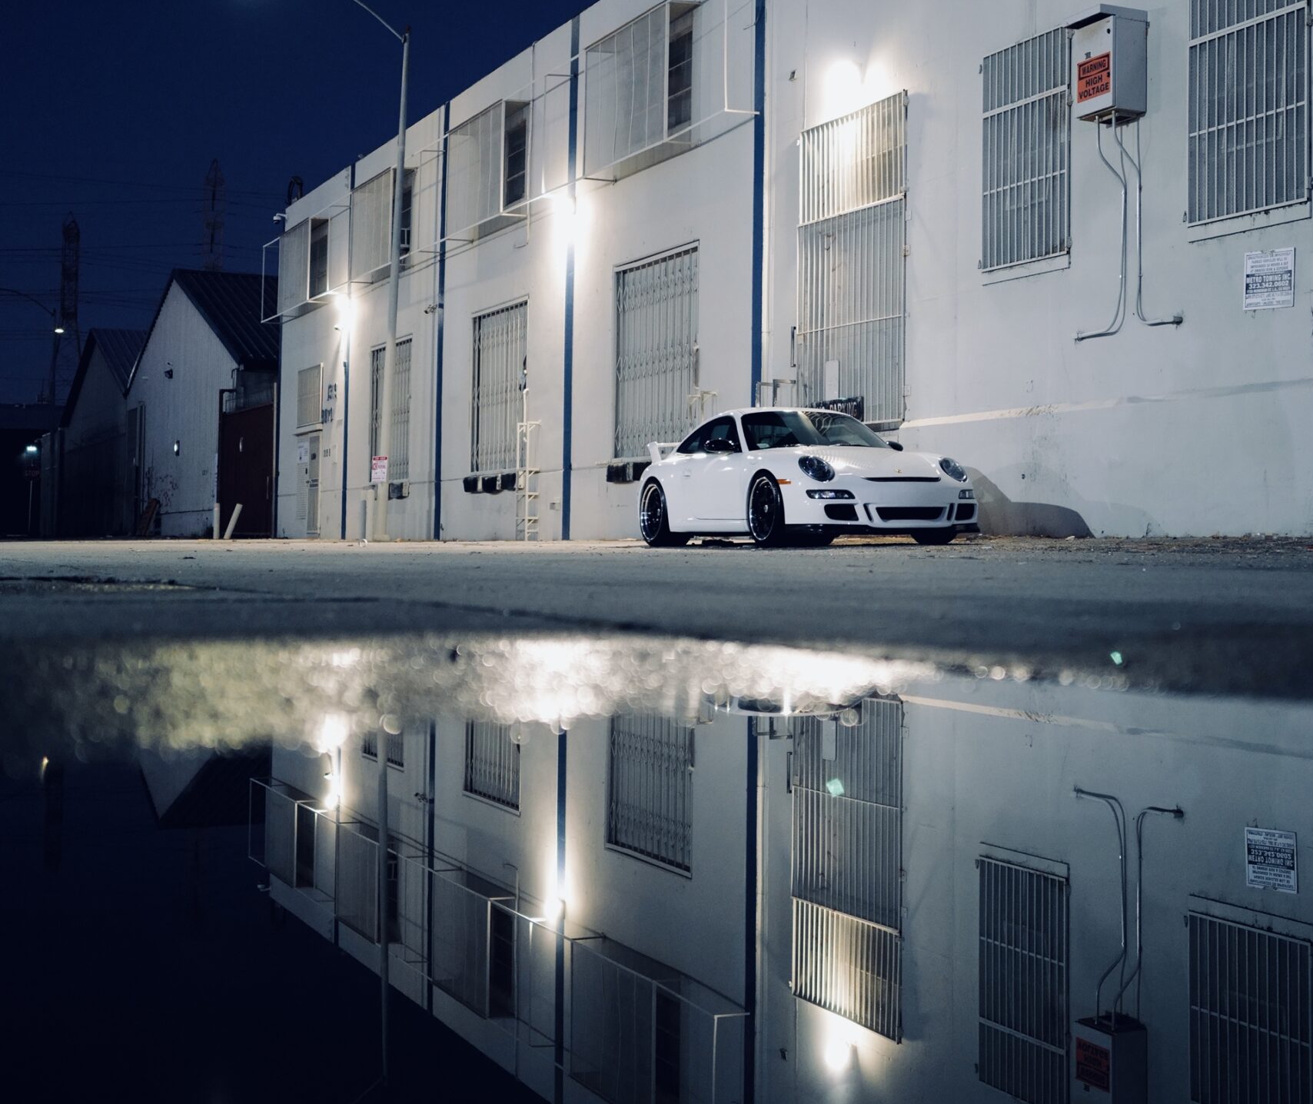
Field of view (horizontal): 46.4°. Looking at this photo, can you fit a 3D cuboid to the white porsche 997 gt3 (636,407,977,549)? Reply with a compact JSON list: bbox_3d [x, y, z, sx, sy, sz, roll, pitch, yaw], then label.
[{"bbox_3d":[1.200,-0.683,14.200,1.820,1.280,4.450,1,0,-22],"label":"white porsche 997 gt3"}]

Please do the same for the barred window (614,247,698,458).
[{"bbox_3d":[-0.006,-2.715,21.132,0.120,2.700,2.330,1,0,-30],"label":"barred window"}]

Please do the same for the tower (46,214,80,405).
[{"bbox_3d":[-78.553,-23.160,205.000,8.500,44.000,9.000,1,0,-23],"label":"tower"}]

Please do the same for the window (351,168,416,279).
[{"bbox_3d":[-5.315,-6.353,29.981,0.500,1.870,2.350,1,0,-30],"label":"window"}]

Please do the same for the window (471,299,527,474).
[{"bbox_3d":[-2.597,-2.684,25.274,0.120,2.657,2.202,1,0,-30],"label":"window"}]

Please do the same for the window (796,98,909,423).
[{"bbox_3d":[2.129,-3.057,16.730,0.080,3.480,1.927,1,0,-30],"label":"window"}]

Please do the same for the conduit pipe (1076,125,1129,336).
[{"bbox_3d":[3.819,-2.786,13.506,0.310,1.787,0.596,1,0,-30],"label":"conduit pipe"}]

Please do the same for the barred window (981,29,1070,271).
[{"bbox_3d":[3.472,-3.747,14.374,0.080,2.071,1.142,1,0,-30],"label":"barred window"}]

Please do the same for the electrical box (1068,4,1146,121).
[{"bbox_3d":[3.987,-4.304,13.560,0.530,0.890,0.470,1,0,-30],"label":"electrical box"}]

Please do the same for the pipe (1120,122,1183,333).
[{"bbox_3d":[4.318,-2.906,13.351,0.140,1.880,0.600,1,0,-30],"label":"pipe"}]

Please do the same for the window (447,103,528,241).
[{"bbox_3d":[-2.766,-6.182,25.048,0.475,1.767,2.319,1,0,-30],"label":"window"}]

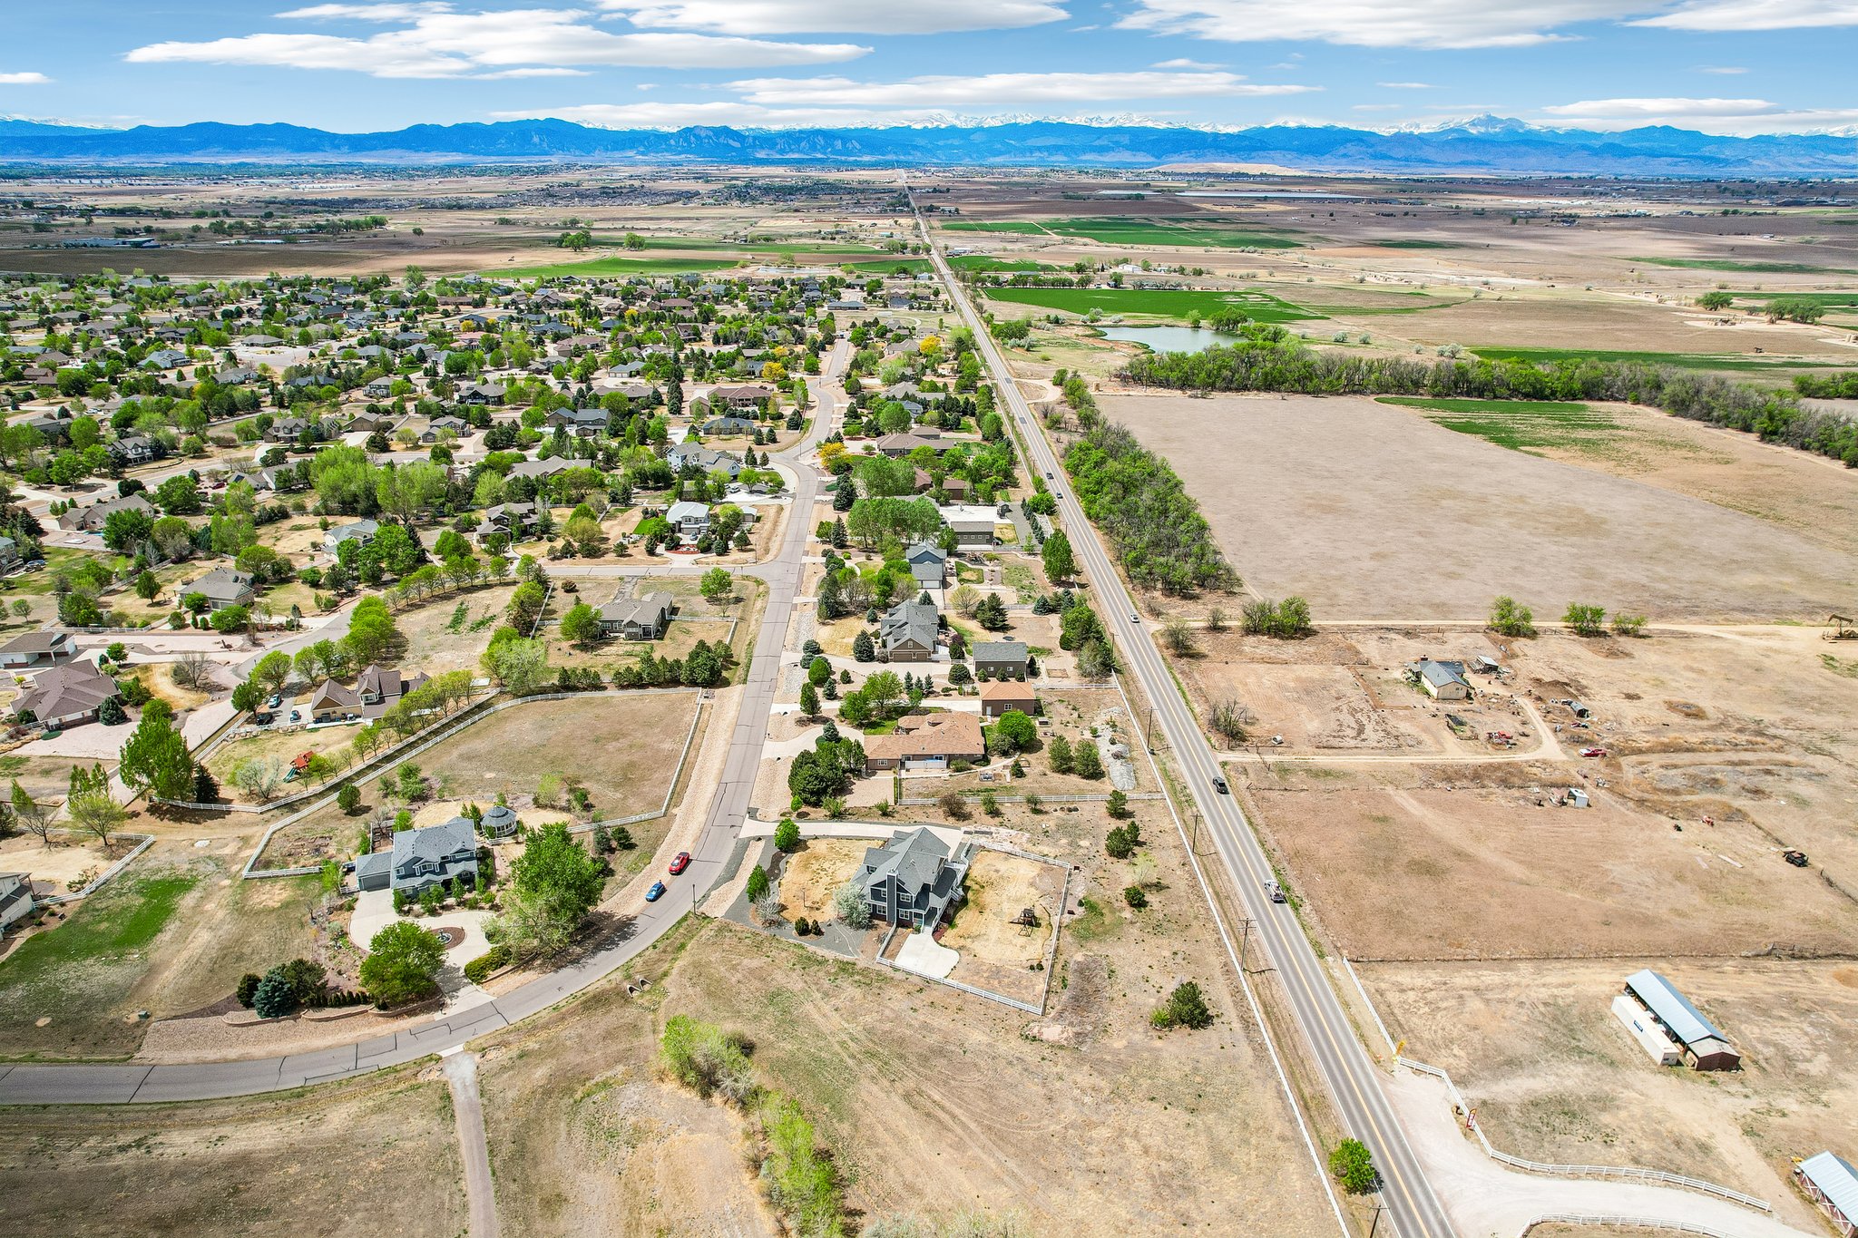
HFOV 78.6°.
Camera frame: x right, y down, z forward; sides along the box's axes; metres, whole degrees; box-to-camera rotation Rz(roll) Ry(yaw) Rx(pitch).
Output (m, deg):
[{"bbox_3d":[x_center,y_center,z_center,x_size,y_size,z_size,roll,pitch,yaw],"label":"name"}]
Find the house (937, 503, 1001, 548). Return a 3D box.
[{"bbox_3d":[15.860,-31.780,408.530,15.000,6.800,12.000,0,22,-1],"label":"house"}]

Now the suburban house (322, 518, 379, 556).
[{"bbox_3d":[-199.280,-27.930,393.550,21.000,7.500,17.000,-19,29,-39],"label":"suburban house"}]

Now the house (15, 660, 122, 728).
[{"bbox_3d":[-213.060,17.890,280.090,21.000,6.800,31.500,-18,28,-38],"label":"house"}]

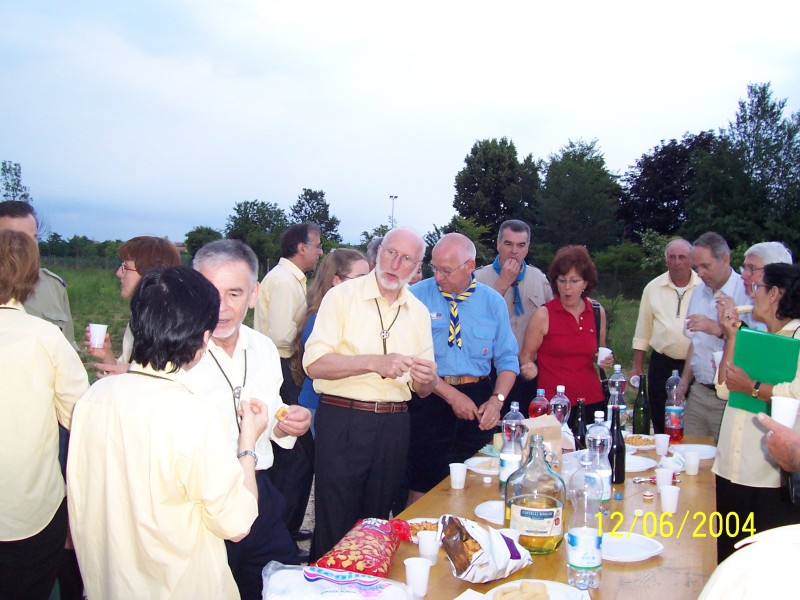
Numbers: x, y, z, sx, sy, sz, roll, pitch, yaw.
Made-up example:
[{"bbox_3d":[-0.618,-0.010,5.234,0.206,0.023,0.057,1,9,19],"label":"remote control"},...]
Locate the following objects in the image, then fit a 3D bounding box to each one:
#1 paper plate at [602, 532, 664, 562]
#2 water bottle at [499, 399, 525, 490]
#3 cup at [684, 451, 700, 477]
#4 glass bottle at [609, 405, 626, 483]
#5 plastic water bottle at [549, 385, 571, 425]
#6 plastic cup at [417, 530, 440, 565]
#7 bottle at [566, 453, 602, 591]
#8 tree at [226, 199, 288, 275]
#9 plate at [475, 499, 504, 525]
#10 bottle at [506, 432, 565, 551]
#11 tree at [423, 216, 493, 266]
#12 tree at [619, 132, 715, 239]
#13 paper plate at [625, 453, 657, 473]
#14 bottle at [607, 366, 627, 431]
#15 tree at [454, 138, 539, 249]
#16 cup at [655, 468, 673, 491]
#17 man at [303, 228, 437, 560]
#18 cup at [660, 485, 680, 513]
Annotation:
[{"bbox_3d":[0.614,0.702,2.443,0.262,0.022,0.262,0,3,0],"label":"paper plate"},{"bbox_3d":[0.396,0.522,2.980,0.089,0.330,0.089,0,3,0],"label":"water bottle"},{"bbox_3d":[1.132,0.633,3.305,0.064,0.083,0.064,1,3,19],"label":"cup"},{"bbox_3d":[0.825,0.546,3.244,0.073,0.287,0.073,1,2,0],"label":"glass bottle"},{"bbox_3d":[0.640,0.501,3.404,0.088,0.325,0.088,0,3,0],"label":"plastic water bottle"},{"bbox_3d":[0.076,0.676,2.327,0.065,0.084,0.065,0,3,2],"label":"plastic cup"},{"bbox_3d":[0.471,0.561,2.169,0.089,0.328,0.089,1,3,12],"label":"bottle"},{"bbox_3d":[-8.726,-3.554,52.127,4.200,5.001,4.000,0,3,0],"label":"tree"},{"bbox_3d":[0.366,0.690,2.756,0.250,0.020,0.250,0,3,0],"label":"plate"},{"bbox_3d":[0.390,0.550,2.443,0.172,0.325,0.172,0,3,9],"label":"bottle"},{"bbox_3d":[2.821,-1.947,41.928,3.500,4.200,3.500,1,2,0],"label":"tree"},{"bbox_3d":[14.546,-4.376,45.840,6.000,9.300,6.000,1,2,0],"label":"tree"},{"bbox_3d":[0.897,0.654,3.386,0.250,0.020,0.250,0,3,0],"label":"paper plate"},{"bbox_3d":[1.072,0.493,4.234,0.088,0.335,0.088,1,2,0],"label":"bottle"},{"bbox_3d":[4.495,-4.152,39.829,4.200,7.000,4.200,0,3,0],"label":"tree"},{"bbox_3d":[0.943,0.646,3.053,0.066,0.081,0.066,1,3,17],"label":"cup"},{"bbox_3d":[-0.112,0.570,3.368,0.540,1.700,0.420,-1,3,-20],"label":"man"},{"bbox_3d":[0.888,0.656,2.811,0.067,0.081,0.067,0,3,0],"label":"cup"}]

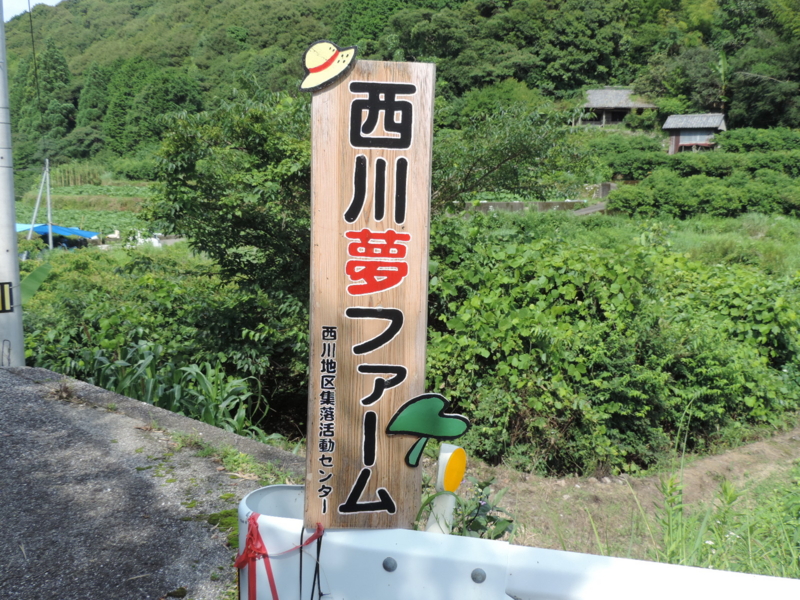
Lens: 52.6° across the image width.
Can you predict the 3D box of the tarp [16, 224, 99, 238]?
[{"bbox_3d":[-22.055,-4.423,52.000,4.800,0.950,3.200,1,8,3],"label":"tarp"}]

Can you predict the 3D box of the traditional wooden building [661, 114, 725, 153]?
[{"bbox_3d":[29.707,-16.627,81.500,5.600,4.200,3.800,6,10,35],"label":"traditional wooden building"}]

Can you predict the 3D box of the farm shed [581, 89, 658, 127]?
[{"bbox_3d":[26.464,-23.184,98.000,8.800,4.700,5.600,2,8,9],"label":"farm shed"}]

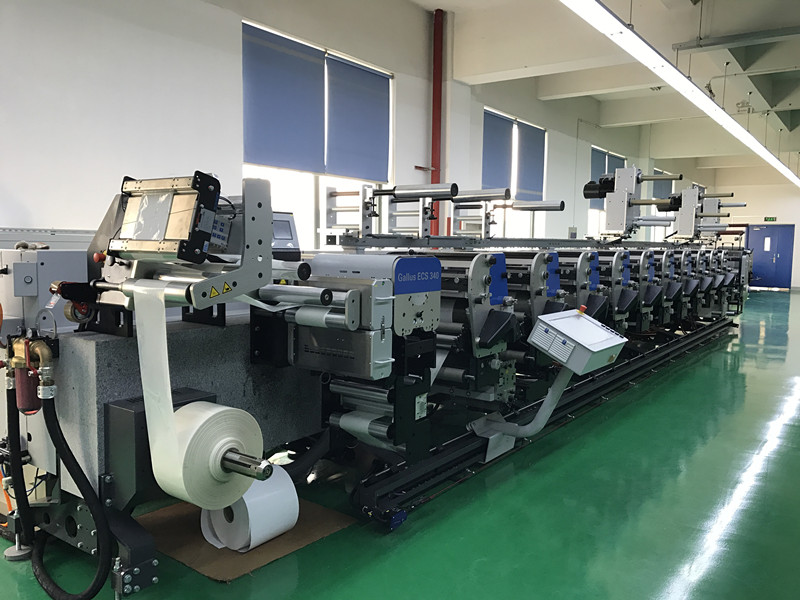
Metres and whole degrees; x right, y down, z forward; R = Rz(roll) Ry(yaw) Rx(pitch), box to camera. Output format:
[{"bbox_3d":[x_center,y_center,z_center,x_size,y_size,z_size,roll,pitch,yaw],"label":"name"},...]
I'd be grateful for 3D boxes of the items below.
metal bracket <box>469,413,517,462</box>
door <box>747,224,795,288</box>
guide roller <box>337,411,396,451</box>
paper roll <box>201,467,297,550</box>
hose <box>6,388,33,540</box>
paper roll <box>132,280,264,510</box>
[{"bbox_3d":[0.575,0.846,4.040,0.149,0.220,0.386,5,6,36],"label":"metal bracket"},{"bbox_3d":[11.903,-1.392,20.948,1.360,2.060,0.120,5,6,36],"label":"door"},{"bbox_3d":[-0.166,0.580,2.967,0.355,0.070,0.070,5,6,36],"label":"guide roller"},{"bbox_3d":[-0.647,0.913,2.852,0.331,0.305,0.253,6,7,42],"label":"paper roll"},{"bbox_3d":[-1.445,0.633,2.461,0.090,0.600,0.070,-2,6,-31],"label":"hose"},{"bbox_3d":[-0.784,0.367,2.576,0.193,0.915,0.460,5,6,36],"label":"paper roll"}]

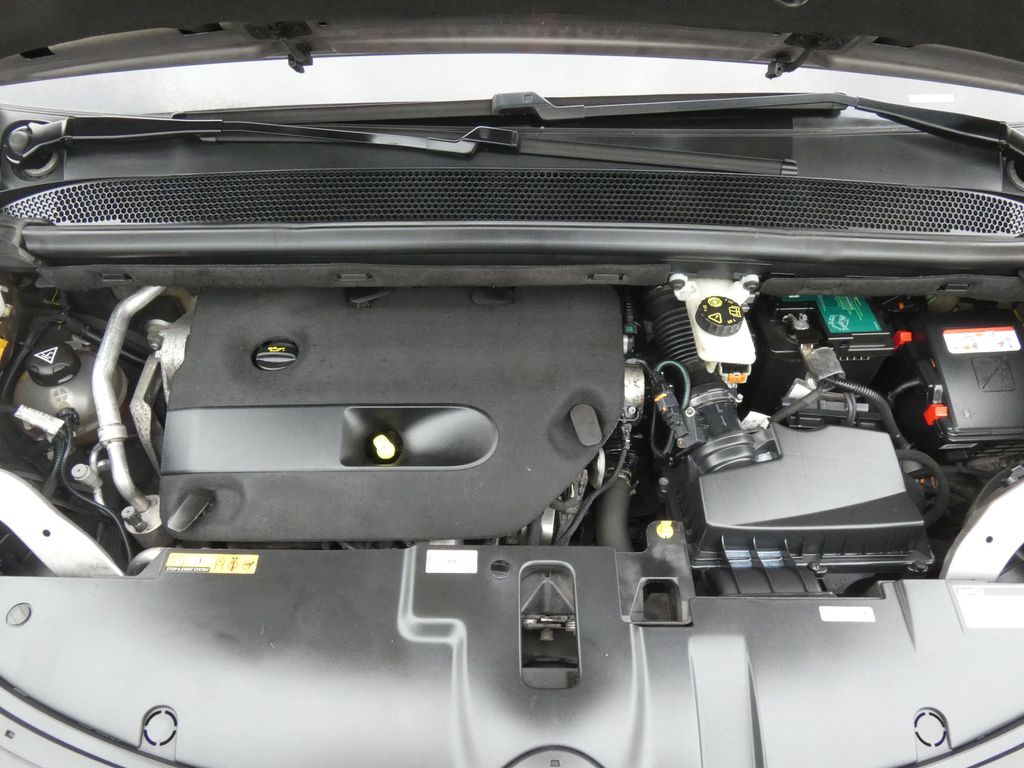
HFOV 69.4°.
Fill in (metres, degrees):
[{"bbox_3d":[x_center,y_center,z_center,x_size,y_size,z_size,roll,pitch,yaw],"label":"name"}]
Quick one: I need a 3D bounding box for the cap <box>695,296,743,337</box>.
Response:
[{"bbox_3d":[0.269,-0.088,0.960,0.061,0.024,0.061,0,48,0],"label":"cap"}]

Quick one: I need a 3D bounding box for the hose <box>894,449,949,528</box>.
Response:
[{"bbox_3d":[0.516,0.131,0.932,0.062,0.045,0.110,0,48,0],"label":"hose"}]

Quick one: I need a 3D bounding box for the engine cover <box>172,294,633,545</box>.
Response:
[{"bbox_3d":[-0.148,0.026,0.925,0.555,0.090,0.375,0,48,0],"label":"engine cover"}]

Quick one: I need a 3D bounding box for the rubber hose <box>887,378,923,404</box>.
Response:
[{"bbox_3d":[0.541,0.010,1.020,0.072,0.020,0.015,-26,53,-21],"label":"rubber hose"}]

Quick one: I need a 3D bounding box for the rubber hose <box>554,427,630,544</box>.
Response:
[{"bbox_3d":[0.102,0.127,0.915,0.045,0.050,0.155,28,54,23],"label":"rubber hose"}]

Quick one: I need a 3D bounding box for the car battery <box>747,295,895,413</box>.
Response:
[{"bbox_3d":[0.438,-0.088,1.159,0.178,0.190,0.265,0,48,0],"label":"car battery"}]

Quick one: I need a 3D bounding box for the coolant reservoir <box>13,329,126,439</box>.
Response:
[{"bbox_3d":[-0.592,0.010,1.000,0.140,0.160,0.140,0,48,0],"label":"coolant reservoir"}]

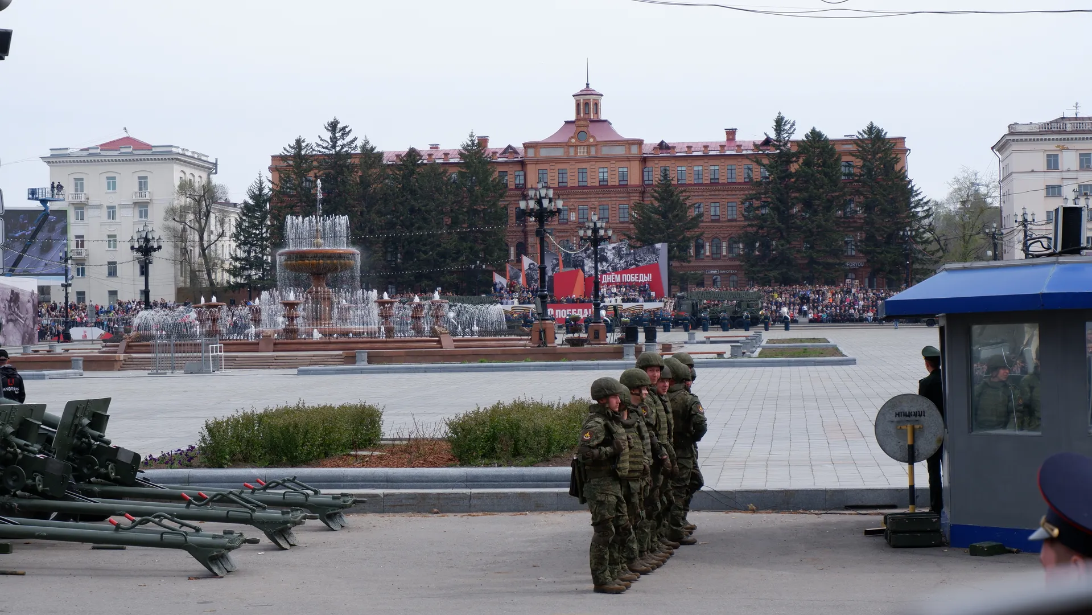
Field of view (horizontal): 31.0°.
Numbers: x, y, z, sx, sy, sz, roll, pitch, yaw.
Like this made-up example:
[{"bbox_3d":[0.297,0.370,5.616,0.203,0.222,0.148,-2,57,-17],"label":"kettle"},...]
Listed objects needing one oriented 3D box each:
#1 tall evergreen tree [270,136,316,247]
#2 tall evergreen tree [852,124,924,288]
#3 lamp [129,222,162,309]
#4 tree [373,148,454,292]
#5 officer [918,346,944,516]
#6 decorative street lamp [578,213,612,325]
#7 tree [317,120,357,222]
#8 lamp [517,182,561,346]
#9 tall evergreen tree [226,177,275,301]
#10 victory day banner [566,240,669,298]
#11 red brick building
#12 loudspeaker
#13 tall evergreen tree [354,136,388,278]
[{"bbox_3d":[-29.248,-8.570,230.000,6.200,22.800,6.200,-1,-1,7],"label":"tall evergreen tree"},{"bbox_3d":[39.900,-11.300,230.000,8.100,20.500,8.100,-1,0,7],"label":"tall evergreen tree"},{"bbox_3d":[-22.406,-1.173,110.500,1.900,7.250,1.900,-1,-1,7],"label":"lamp"},{"bbox_3d":[-15.900,-9.900,236.000,9.300,18.300,9.000,-1,0,7],"label":"tree"},{"bbox_3d":[4.400,1.380,22.300,0.550,1.890,0.360,-1,0,-32],"label":"officer"},{"bbox_3d":[2.890,-2.220,115.000,1.970,6.650,1.970,-1,0,7],"label":"decorative street lamp"},{"bbox_3d":[-24.315,-9.716,230.000,6.200,25.000,6.200,-1,-1,7],"label":"tree"},{"bbox_3d":[-0.157,-1.874,86.500,1.920,7.250,1.920,-1,-1,7],"label":"lamp"},{"bbox_3d":[-35.000,-8.160,237.000,6.400,16.000,6.400,-1,0,7],"label":"tall evergreen tree"},{"bbox_3d":[7.525,-3.965,208.000,10.900,6.200,0.500,-1,-1,7],"label":"victory day banner"},{"bbox_3d":[5.800,-14.200,259.000,81.300,28.200,18.500,-1,0,7],"label":"red brick building"},{"bbox_3d":[5.143,-0.757,19.300,0.290,0.480,0.300,-1,-1,5],"label":"loudspeaker"},{"bbox_3d":[-20.628,-8.520,230.000,5.600,22.800,5.600,-1,-1,7],"label":"tall evergreen tree"}]

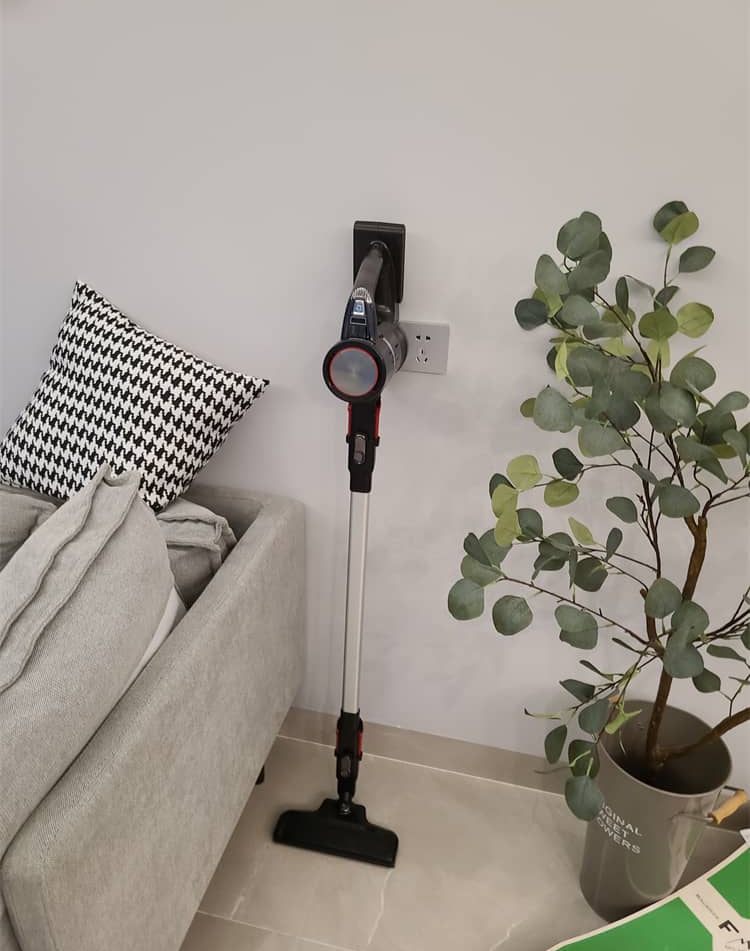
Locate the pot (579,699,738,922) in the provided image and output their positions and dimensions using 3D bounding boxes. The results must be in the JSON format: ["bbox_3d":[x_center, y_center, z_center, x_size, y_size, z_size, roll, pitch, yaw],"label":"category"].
[{"bbox_3d":[0.482,0.628,1.357,0.210,0.385,0.220,1,28,0],"label":"pot"}]

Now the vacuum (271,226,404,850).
[{"bbox_3d":[-0.042,0.181,1.341,0.250,1.170,0.262,7,28,12],"label":"vacuum"}]

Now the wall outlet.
[{"bbox_3d":[0.082,-0.213,1.251,0.086,0.086,0.010,7,28,12],"label":"wall outlet"}]

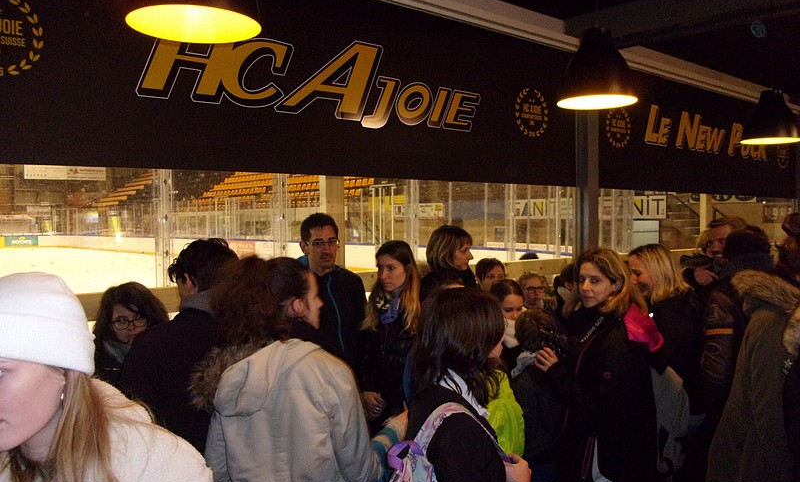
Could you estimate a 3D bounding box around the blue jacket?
[{"bbox_3d":[-0.350,0.419,2.892,0.520,0.700,0.320,-2,2,-35],"label":"blue jacket"}]

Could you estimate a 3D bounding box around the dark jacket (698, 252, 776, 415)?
[{"bbox_3d":[1.579,0.428,2.962,0.500,0.760,0.340,-1,2,-20],"label":"dark jacket"}]

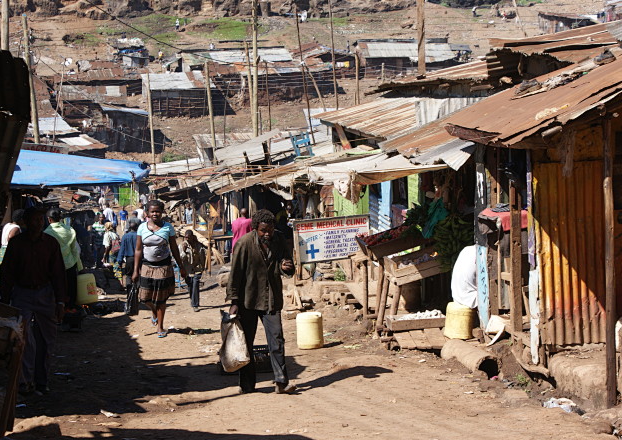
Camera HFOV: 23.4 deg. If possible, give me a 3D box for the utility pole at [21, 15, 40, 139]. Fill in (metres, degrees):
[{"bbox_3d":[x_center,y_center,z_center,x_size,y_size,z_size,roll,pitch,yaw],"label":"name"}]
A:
[{"bbox_3d":[-9.550,-3.310,52.000,0.160,7.600,0.160,-6,1,0],"label":"utility pole"}]

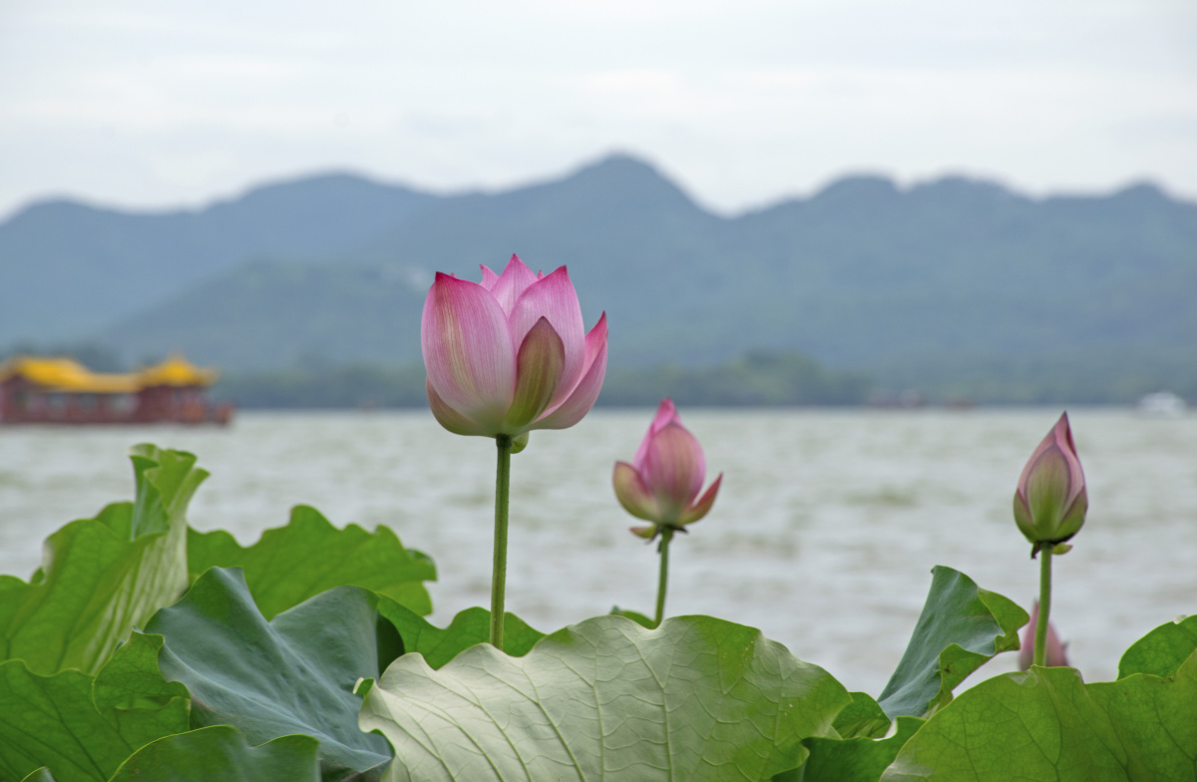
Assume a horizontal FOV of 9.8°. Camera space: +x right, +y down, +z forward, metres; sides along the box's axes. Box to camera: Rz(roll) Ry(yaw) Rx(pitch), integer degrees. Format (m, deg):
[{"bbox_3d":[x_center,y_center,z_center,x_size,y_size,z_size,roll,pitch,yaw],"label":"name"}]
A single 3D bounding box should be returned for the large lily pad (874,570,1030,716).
[{"bbox_3d":[0.287,0.211,5.700,0.145,0.160,0.170,0,0,0],"label":"large lily pad"}]

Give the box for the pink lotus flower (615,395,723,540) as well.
[{"bbox_3d":[0.065,0.072,6.500,0.102,0.127,0.100,0,0,0],"label":"pink lotus flower"}]

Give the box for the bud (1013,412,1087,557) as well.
[{"bbox_3d":[0.389,0.078,6.000,0.064,0.121,0.064,7,0,0],"label":"bud"}]

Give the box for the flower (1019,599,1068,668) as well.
[{"bbox_3d":[0.531,0.304,8.300,0.063,0.110,0.063,2,0,0],"label":"flower"}]

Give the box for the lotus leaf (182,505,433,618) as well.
[{"bbox_3d":[-0.282,0.173,6.500,0.290,0.160,0.260,0,0,0],"label":"lotus leaf"}]

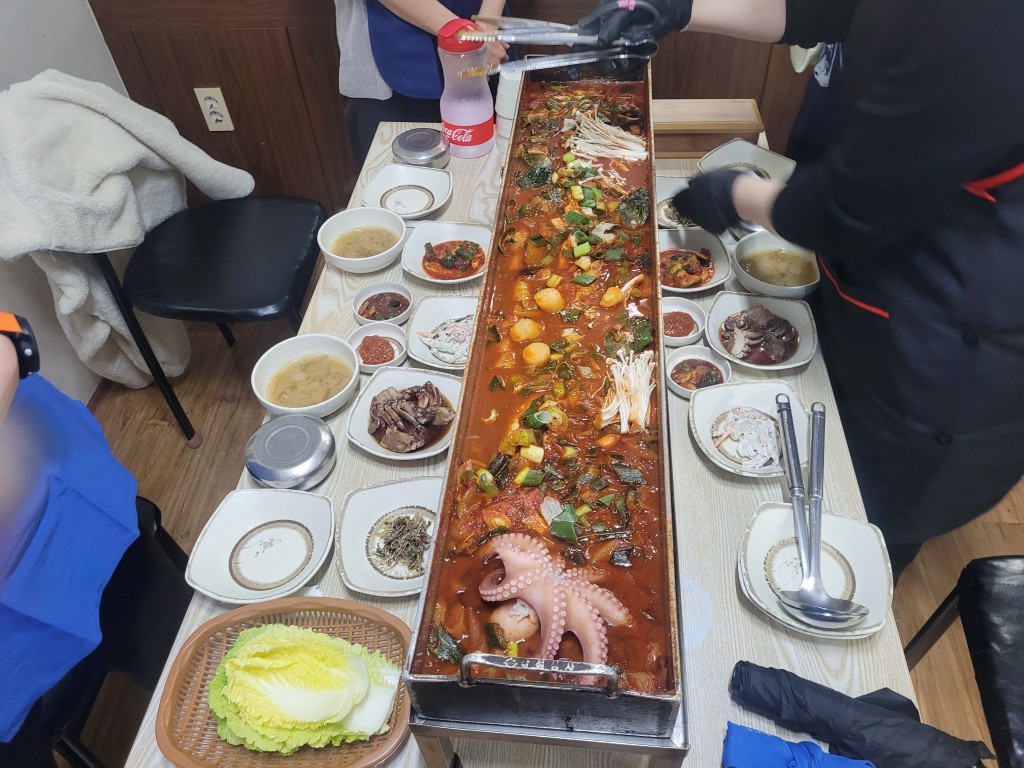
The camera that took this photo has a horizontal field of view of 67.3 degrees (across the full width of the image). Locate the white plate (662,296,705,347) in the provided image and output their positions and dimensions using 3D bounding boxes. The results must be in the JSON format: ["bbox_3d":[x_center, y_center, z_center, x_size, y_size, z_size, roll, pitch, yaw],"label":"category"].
[{"bbox_3d":[0.224,-0.082,1.062,0.082,0.030,0.082,2,47,5],"label":"white plate"}]

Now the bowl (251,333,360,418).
[{"bbox_3d":[-0.266,-0.001,1.013,0.139,0.051,0.139,-1,48,2],"label":"bowl"}]

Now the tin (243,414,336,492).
[{"bbox_3d":[-0.269,0.083,0.938,0.108,0.050,0.108,-1,48,2],"label":"tin"}]

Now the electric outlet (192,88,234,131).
[{"bbox_3d":[-0.805,-0.739,2.079,0.071,0.121,0.011,2,47,5],"label":"electric outlet"}]

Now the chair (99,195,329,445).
[{"bbox_3d":[-0.664,-0.262,1.724,0.470,0.810,0.430,0,47,3],"label":"chair"}]

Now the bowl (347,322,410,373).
[{"bbox_3d":[-0.181,-0.045,1.051,0.084,0.030,0.084,-2,47,2],"label":"bowl"}]

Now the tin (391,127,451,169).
[{"bbox_3d":[-0.164,-0.425,1.392,0.104,0.050,0.104,-1,48,2],"label":"tin"}]

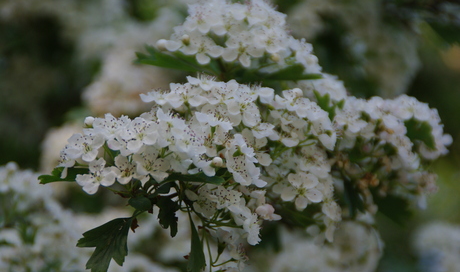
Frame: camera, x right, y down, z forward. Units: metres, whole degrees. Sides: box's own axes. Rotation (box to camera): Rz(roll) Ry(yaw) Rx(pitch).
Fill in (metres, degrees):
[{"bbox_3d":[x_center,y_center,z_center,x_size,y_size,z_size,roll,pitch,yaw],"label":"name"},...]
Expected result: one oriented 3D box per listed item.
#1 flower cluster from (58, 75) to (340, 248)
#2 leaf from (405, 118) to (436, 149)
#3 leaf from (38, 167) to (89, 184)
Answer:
[{"bbox_3d":[-0.012,0.010,0.965,0.109,0.067,0.075,0,0,0],"label":"flower cluster"},{"bbox_3d":[0.077,0.000,1.010,0.014,0.014,0.008,0,0,0],"label":"leaf"},{"bbox_3d":[-0.063,0.015,0.950,0.021,0.008,0.013,0,0,0],"label":"leaf"}]

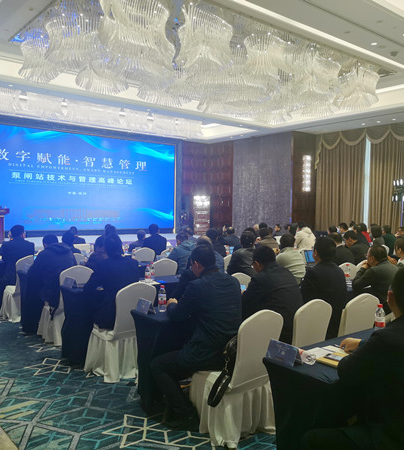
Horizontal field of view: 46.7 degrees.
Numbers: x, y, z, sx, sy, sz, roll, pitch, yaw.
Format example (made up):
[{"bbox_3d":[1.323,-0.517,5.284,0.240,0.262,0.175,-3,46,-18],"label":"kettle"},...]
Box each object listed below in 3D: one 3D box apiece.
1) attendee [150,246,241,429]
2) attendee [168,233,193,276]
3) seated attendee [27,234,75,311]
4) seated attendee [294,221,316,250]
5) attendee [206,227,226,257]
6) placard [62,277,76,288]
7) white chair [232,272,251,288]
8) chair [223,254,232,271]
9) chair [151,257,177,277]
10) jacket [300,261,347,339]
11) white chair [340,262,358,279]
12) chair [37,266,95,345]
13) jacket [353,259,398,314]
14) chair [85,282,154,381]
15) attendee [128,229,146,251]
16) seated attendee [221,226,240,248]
[{"bbox_3d":[-0.064,0.847,3.684,0.540,1.360,0.820,-1,3,-38],"label":"attendee"},{"bbox_3d":[-0.302,0.749,6.986,0.520,1.270,0.800,-1,3,-38],"label":"attendee"},{"bbox_3d":[-1.919,0.768,5.950,0.570,1.290,0.780,-1,2,-39],"label":"seated attendee"},{"bbox_3d":[2.377,0.614,10.912,0.520,1.340,0.800,-1,3,-38],"label":"seated attendee"},{"bbox_3d":[0.225,0.707,7.580,0.500,1.290,0.820,-1,3,-39],"label":"attendee"},{"bbox_3d":[-1.409,0.623,5.071,0.080,0.090,0.200,-1,3,-39],"label":"placard"},{"bbox_3d":[0.284,0.978,5.506,0.470,0.910,0.560,-1,3,-39],"label":"white chair"},{"bbox_3d":[0.353,0.924,7.645,0.470,0.930,0.570,-1,2,-39],"label":"chair"},{"bbox_3d":[-0.645,0.937,6.811,0.470,0.930,0.570,-1,2,-39],"label":"chair"},{"bbox_3d":[1.092,0.673,4.202,0.470,0.720,0.460,-1,2,-39],"label":"jacket"},{"bbox_3d":[1.870,0.972,6.791,0.470,0.930,0.570,-1,2,-39],"label":"white chair"},{"bbox_3d":[-1.644,0.934,5.758,0.450,0.940,0.550,-1,3,-38],"label":"chair"},{"bbox_3d":[1.821,0.707,4.910,0.540,0.640,0.540,-1,2,-39],"label":"jacket"},{"bbox_3d":[-0.800,1.005,4.638,0.470,0.930,0.570,-1,2,-39],"label":"chair"},{"bbox_3d":[-1.305,0.678,9.818,0.500,1.130,0.800,-1,3,-38],"label":"attendee"},{"bbox_3d":[0.586,0.670,9.516,0.500,1.260,0.800,-1,3,-38],"label":"seated attendee"}]

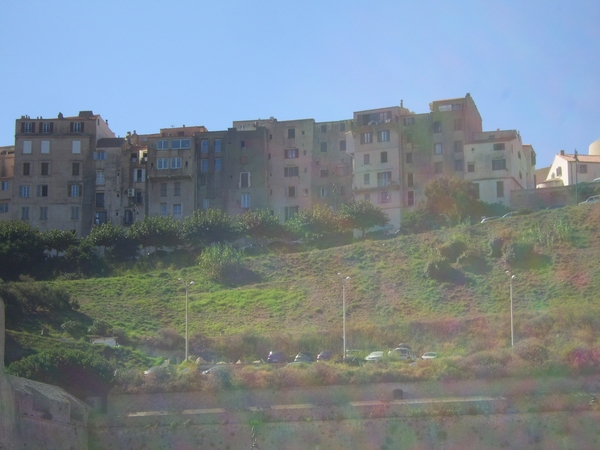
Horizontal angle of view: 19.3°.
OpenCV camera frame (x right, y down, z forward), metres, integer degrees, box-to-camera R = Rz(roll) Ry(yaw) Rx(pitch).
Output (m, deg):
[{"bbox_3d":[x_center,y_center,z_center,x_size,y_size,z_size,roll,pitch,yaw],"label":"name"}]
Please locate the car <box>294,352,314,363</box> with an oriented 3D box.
[{"bbox_3d":[0.448,14.928,198.000,1.750,1.470,4.100,0,-9,0],"label":"car"}]

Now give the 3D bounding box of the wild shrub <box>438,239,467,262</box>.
[{"bbox_3d":[20.615,3.447,239.000,3.800,3.100,3.600,0,-9,0],"label":"wild shrub"}]

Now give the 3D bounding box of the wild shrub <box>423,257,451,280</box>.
[{"bbox_3d":[18.354,5.940,236.000,4.000,2.900,3.600,0,-7,0],"label":"wild shrub"}]

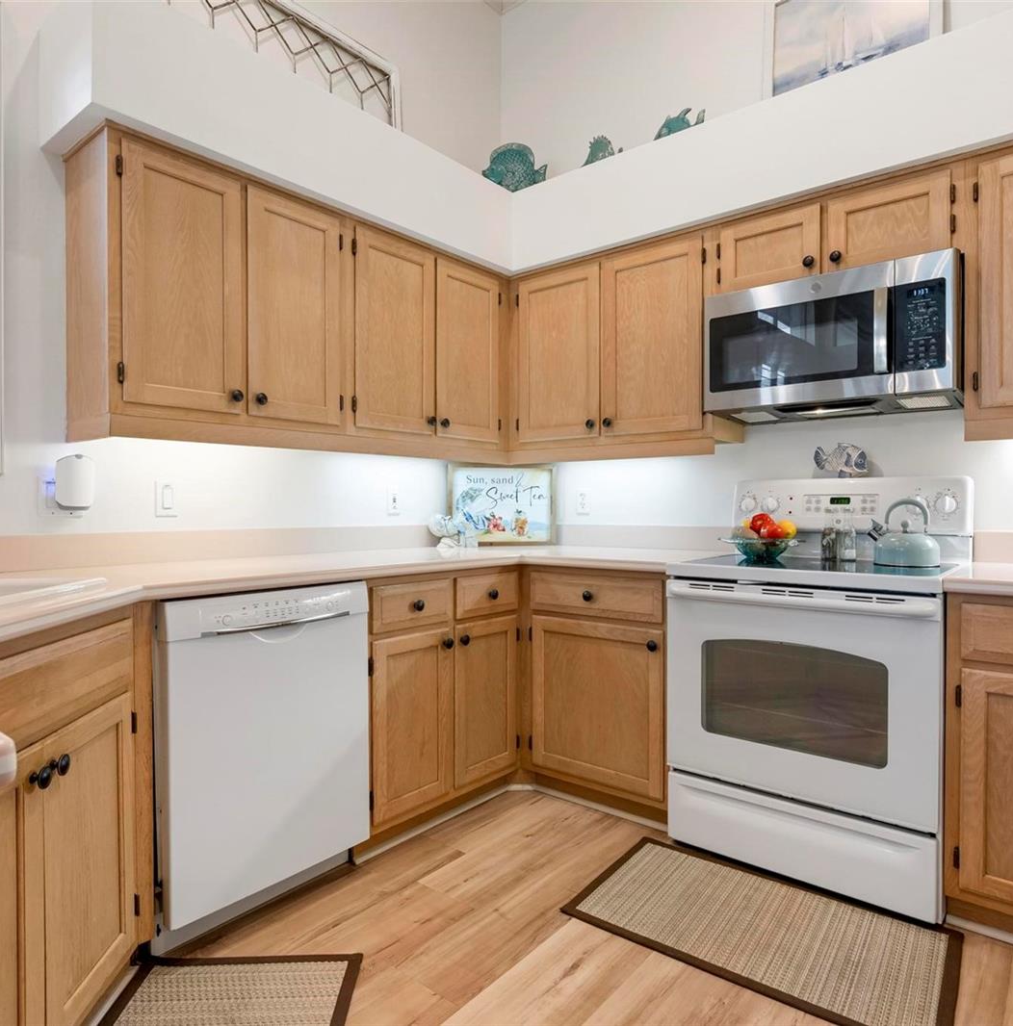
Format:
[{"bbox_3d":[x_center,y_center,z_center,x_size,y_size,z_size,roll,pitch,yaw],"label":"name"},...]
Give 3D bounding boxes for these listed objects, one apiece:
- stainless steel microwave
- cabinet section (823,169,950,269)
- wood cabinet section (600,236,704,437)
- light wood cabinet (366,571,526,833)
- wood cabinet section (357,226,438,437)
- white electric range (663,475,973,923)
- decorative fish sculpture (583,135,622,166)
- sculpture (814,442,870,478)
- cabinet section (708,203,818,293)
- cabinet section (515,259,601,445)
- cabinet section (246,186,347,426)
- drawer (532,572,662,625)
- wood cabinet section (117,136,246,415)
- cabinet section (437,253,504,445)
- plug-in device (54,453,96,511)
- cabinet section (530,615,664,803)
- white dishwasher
[{"bbox_3d":[1.125,-0.565,2.367,0.754,0.417,0.410,0,1,40],"label":"stainless steel microwave"},{"bbox_3d":[1.286,-0.905,2.256,0.338,0.223,0.319,0,1,39],"label":"cabinet section"},{"bbox_3d":[0.655,-0.665,2.777,0.431,0.710,0.319,0,1,39],"label":"wood cabinet section"},{"bbox_3d":[-0.411,0.630,2.633,0.615,0.858,0.775,0,1,40],"label":"light wood cabinet"},{"bbox_3d":[-0.534,-0.662,2.681,0.319,0.710,0.389,0,1,39],"label":"wood cabinet section"},{"bbox_3d":[1.029,0.480,2.248,0.763,1.211,0.710,0,1,40],"label":"white electric range"},{"bbox_3d":[0.409,-1.522,2.919,0.225,0.185,0.080,0,1,40],"label":"decorative fish sculpture"},{"bbox_3d":[1.222,-0.191,2.498,0.187,0.128,0.060,0,1,40],"label":"sculpture"},{"bbox_3d":[1.006,-0.907,2.486,0.337,0.223,0.319,0,1,39],"label":"cabinet section"},{"bbox_3d":[0.324,-0.667,3.049,0.414,0.710,0.319,0,1,39],"label":"cabinet section"},{"bbox_3d":[-0.808,-0.659,2.347,0.319,0.710,0.350,0,1,39],"label":"cabinet section"},{"bbox_3d":[0.451,0.303,2.670,0.567,0.150,0.455,0,1,40],"label":"drawer"},{"bbox_3d":[-1.041,-0.656,2.064,0.319,0.710,0.340,0,1,39],"label":"wood cabinet section"},{"bbox_3d":[-0.276,-0.665,2.994,0.319,0.710,0.390,0,1,39],"label":"cabinet section"},{"bbox_3d":[-1.267,-0.090,2.002,0.085,0.157,0.106,0,1,40],"label":"plug-in device"},{"bbox_3d":[0.497,0.665,2.645,0.539,0.557,0.600,0,1,39],"label":"cabinet section"},{"bbox_3d":[-0.848,0.645,2.051,0.615,0.878,0.600,0,1,40],"label":"white dishwasher"}]

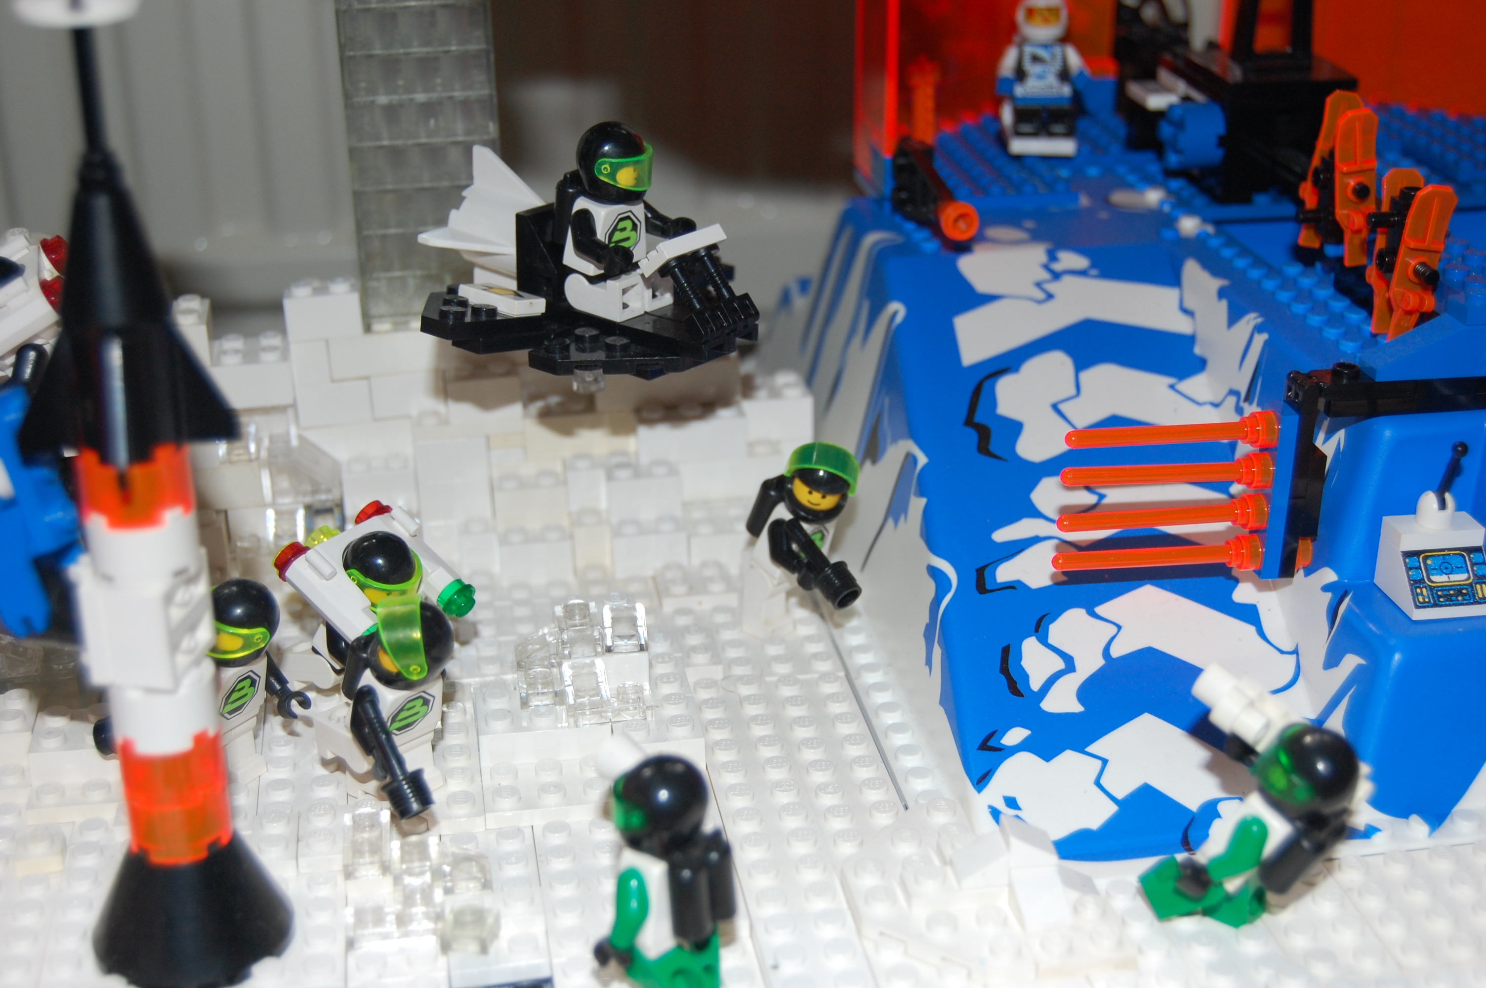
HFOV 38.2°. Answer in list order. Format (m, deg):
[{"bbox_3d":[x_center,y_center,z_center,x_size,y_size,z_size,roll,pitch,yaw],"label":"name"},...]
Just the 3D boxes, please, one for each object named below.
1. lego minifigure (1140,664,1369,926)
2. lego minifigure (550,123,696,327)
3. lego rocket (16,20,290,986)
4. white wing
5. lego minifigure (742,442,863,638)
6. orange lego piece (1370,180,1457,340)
[{"bbox_3d":[0.079,0.048,0.333,0.033,0.037,0.023,5,24,12],"label":"lego minifigure"},{"bbox_3d":[-0.025,-0.055,0.422,0.023,0.035,0.024,19,30,38],"label":"lego minifigure"},{"bbox_3d":[-0.088,0.002,0.313,0.032,0.143,0.032,-4,24,-8],"label":"lego rocket"},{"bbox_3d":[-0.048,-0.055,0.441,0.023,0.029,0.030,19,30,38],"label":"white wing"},{"bbox_3d":[0.011,0.009,0.427,0.023,0.040,0.026,-17,29,-34],"label":"lego minifigure"},{"bbox_3d":[0.129,-0.044,0.409,0.008,0.033,0.005,2,23,-11],"label":"orange lego piece"}]

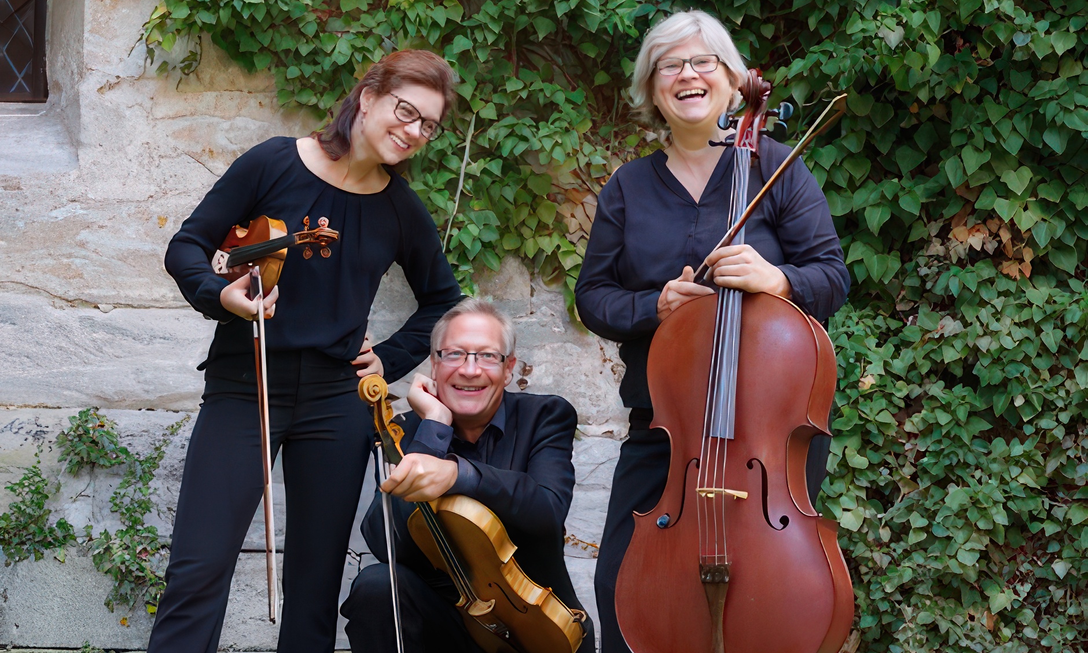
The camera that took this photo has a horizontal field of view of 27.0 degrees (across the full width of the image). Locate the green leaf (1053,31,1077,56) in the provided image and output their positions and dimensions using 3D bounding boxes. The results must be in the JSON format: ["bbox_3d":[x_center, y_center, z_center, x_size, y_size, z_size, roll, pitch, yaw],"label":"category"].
[{"bbox_3d":[1.168,-0.635,5.080,0.055,0.055,0.020,1,-17,0],"label":"green leaf"}]

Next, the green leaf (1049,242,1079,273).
[{"bbox_3d":[1.158,-0.154,5.050,0.064,0.070,0.022,1,-17,6],"label":"green leaf"}]

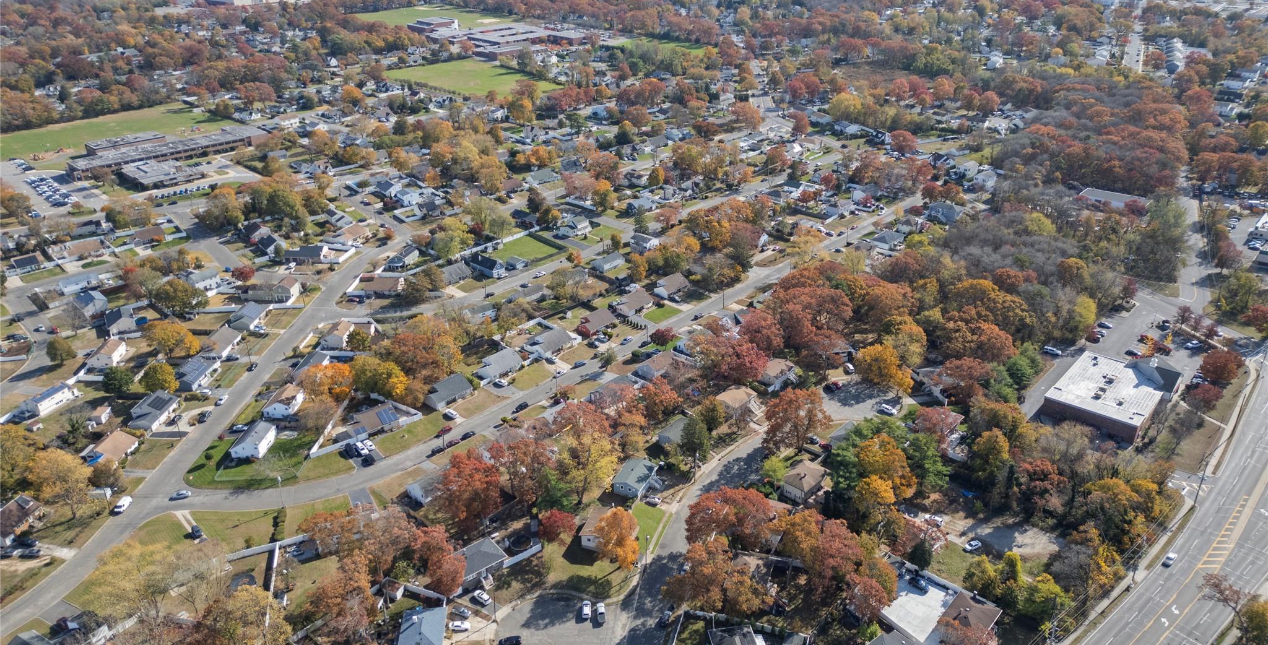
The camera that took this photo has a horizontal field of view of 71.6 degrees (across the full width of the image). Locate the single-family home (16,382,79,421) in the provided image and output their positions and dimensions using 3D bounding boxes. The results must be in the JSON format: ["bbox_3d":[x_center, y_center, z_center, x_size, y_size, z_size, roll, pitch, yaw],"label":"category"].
[{"bbox_3d":[-185.880,23.150,279.600,7.200,6.200,13.400,8,28,17],"label":"single-family home"}]

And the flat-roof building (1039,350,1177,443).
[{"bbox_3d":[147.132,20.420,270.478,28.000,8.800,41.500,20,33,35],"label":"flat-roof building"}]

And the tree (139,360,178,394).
[{"bbox_3d":[-153.270,18.080,283.760,11.200,10.800,11.200,-1,26,0],"label":"tree"}]

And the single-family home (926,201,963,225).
[{"bbox_3d":[150.260,-52.840,423.990,13.000,7.500,13.500,16,31,30],"label":"single-family home"}]

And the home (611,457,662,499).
[{"bbox_3d":[0.570,41.920,238.130,8.400,5.000,11.900,11,29,22],"label":"home"}]

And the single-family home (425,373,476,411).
[{"bbox_3d":[-60.590,21.900,283.860,9.450,4.950,13.990,21,34,37],"label":"single-family home"}]

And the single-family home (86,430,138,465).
[{"bbox_3d":[-151.750,37.420,254.410,11.400,5.100,13.200,2,27,5],"label":"single-family home"}]

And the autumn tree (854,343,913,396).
[{"bbox_3d":[80.920,15.320,284.030,17.000,12.500,14.000,-1,27,0],"label":"autumn tree"}]

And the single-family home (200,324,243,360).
[{"bbox_3d":[-146.432,6.942,309.351,10.000,4.800,15.000,0,27,2],"label":"single-family home"}]

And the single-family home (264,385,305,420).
[{"bbox_3d":[-111.530,24.370,279.590,8.460,5.740,11.470,0,27,1],"label":"single-family home"}]

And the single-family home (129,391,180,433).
[{"bbox_3d":[-150.480,27.850,273.510,10.800,5.100,16.000,2,27,5],"label":"single-family home"}]

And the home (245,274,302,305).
[{"bbox_3d":[-146.200,-13.320,353.560,20.090,7.720,8.640,2,27,6],"label":"home"}]

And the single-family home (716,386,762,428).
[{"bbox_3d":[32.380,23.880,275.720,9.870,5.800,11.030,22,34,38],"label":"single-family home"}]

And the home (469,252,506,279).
[{"bbox_3d":[-61.330,-24.180,370.580,14.500,7.000,7.000,21,34,36],"label":"home"}]

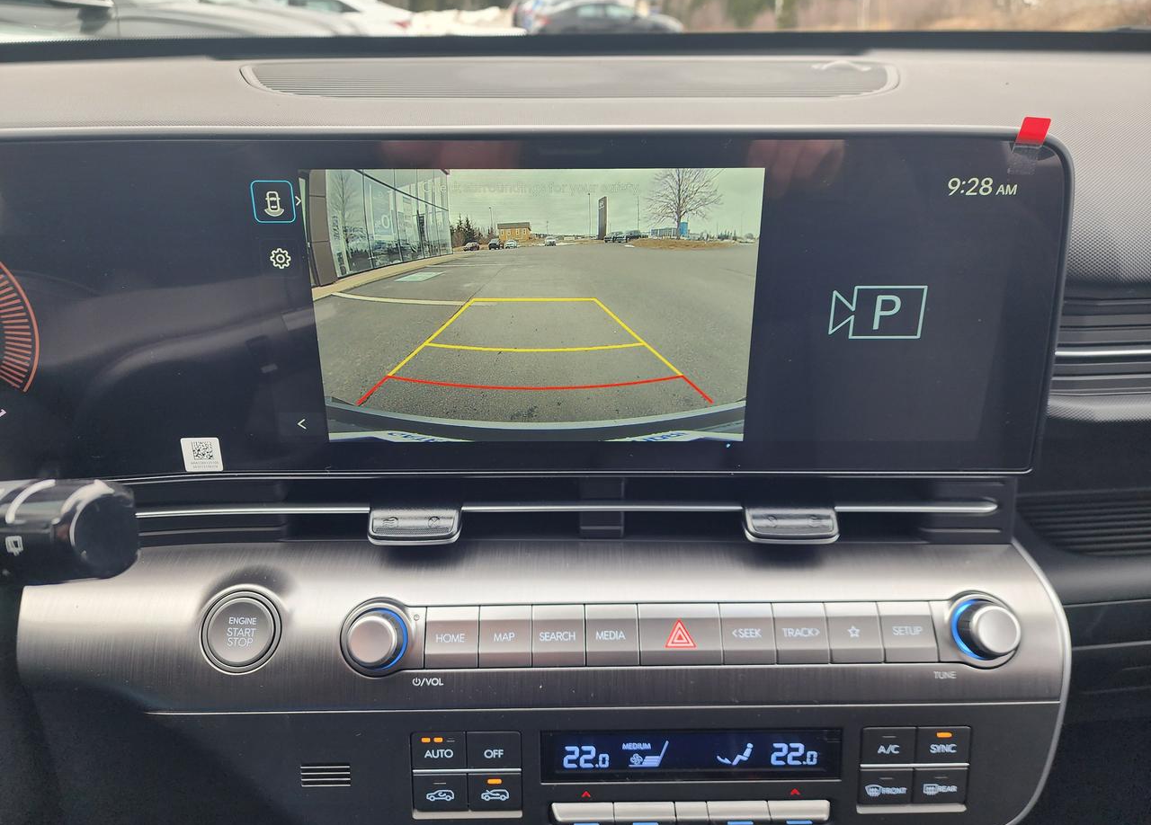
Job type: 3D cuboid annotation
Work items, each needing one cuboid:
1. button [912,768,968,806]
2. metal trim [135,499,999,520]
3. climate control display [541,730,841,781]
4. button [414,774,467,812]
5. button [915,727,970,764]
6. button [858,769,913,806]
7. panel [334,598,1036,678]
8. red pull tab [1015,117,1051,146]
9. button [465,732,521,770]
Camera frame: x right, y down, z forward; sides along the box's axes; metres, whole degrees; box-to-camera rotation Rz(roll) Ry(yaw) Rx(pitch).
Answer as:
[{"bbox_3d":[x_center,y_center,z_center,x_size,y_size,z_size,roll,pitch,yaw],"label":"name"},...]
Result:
[{"bbox_3d":[0.147,0.152,0.310,0.021,0.015,0.010,0,6,0],"label":"button"},{"bbox_3d":[-0.006,0.043,0.336,0.385,0.007,0.013,0,19,0],"label":"metal trim"},{"bbox_3d":[0.047,0.140,0.311,0.121,0.022,0.008,0,6,0],"label":"climate control display"},{"bbox_3d":[-0.055,0.154,0.310,0.021,0.016,0.010,0,6,0],"label":"button"},{"bbox_3d":[0.148,0.134,0.308,0.021,0.015,0.010,0,6,0],"label":"button"},{"bbox_3d":[0.136,0.164,0.335,0.024,0.017,0.006,1,8,0],"label":"button"},{"bbox_3d":[0.041,0.090,0.308,0.273,0.031,0.022,0,-16,0],"label":"panel"},{"bbox_3d":[0.169,-0.104,0.283,0.010,0.011,0.001,3,36,-2],"label":"red pull tab"},{"bbox_3d":[-0.036,0.147,0.333,0.024,0.017,0.006,1,8,0],"label":"button"}]

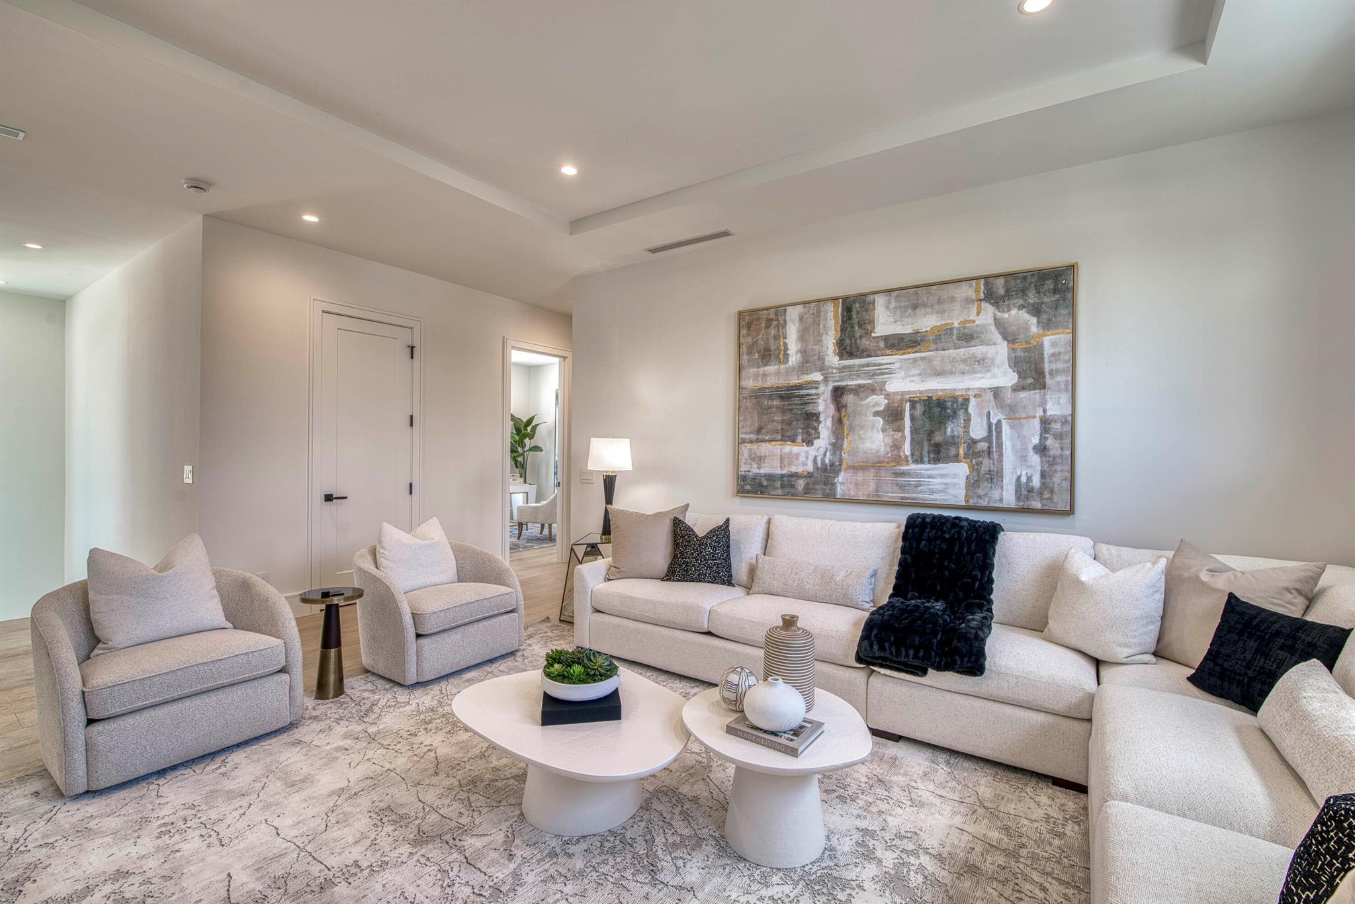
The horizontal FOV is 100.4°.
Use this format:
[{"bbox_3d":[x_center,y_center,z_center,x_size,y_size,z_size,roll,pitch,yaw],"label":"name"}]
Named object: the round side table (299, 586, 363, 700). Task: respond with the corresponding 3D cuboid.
[{"bbox_3d":[-1.903,1.052,3.099,0.305,0.550,0.305,1,0,34],"label":"round side table"}]

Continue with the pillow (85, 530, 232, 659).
[{"bbox_3d":[-2.456,0.648,2.680,0.180,0.460,0.500,-23,-12,31],"label":"pillow"}]

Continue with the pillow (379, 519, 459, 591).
[{"bbox_3d":[-1.698,0.655,3.660,0.180,0.460,0.490,-23,-12,31],"label":"pillow"}]

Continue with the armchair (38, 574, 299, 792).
[{"bbox_3d":[-2.425,0.969,2.690,0.870,0.710,0.820,1,0,34],"label":"armchair"}]

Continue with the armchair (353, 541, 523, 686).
[{"bbox_3d":[-1.640,0.971,3.728,0.870,0.710,0.820,1,0,34],"label":"armchair"}]

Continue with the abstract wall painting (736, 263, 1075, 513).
[{"bbox_3d":[1.352,-0.362,3.754,2.120,1.400,0.050,1,0,34],"label":"abstract wall painting"}]

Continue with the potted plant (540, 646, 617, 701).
[{"bbox_3d":[-0.384,0.872,2.240,0.310,0.130,0.310,1,0,0],"label":"potted plant"}]

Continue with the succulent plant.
[{"bbox_3d":[-0.386,0.850,2.240,0.290,0.090,0.290,1,0,0],"label":"succulent plant"}]

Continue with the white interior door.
[{"bbox_3d":[-2.699,0.078,4.933,0.050,2.440,0.775,1,0,34],"label":"white interior door"}]

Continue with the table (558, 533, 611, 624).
[{"bbox_3d":[-0.598,1.032,4.585,0.560,0.600,0.560,1,0,34],"label":"table"}]

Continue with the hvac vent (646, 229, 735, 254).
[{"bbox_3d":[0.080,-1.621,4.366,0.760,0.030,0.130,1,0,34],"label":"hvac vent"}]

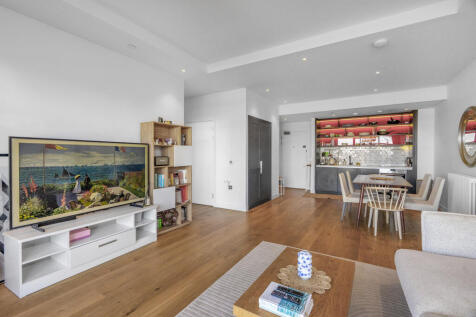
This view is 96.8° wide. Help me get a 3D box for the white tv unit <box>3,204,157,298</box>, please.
[{"bbox_3d":[-1.675,0.940,2.499,0.400,0.486,1.400,1,1,30],"label":"white tv unit"}]

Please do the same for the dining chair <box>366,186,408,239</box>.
[{"bbox_3d":[2.297,0.809,3.342,0.520,0.745,0.510,0,1,24],"label":"dining chair"}]

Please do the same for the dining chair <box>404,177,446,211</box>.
[{"bbox_3d":[2.908,0.742,3.466,0.590,0.880,0.470,1,1,32],"label":"dining chair"}]

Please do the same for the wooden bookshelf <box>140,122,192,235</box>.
[{"bbox_3d":[-1.171,0.307,3.575,0.300,1.725,0.820,1,1,30],"label":"wooden bookshelf"}]

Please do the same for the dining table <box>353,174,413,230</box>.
[{"bbox_3d":[2.765,0.795,4.117,0.830,0.755,1.520,1,1,33],"label":"dining table"}]

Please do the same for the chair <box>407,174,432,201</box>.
[{"bbox_3d":[3.206,0.736,3.999,0.580,0.880,0.470,1,1,32],"label":"chair"}]

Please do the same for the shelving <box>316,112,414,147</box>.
[{"bbox_3d":[3.681,-0.779,6.353,2.420,0.870,0.450,1,1,30],"label":"shelving"}]

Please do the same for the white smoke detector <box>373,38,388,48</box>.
[{"bbox_3d":[1.814,-1.457,2.679,0.140,0.050,0.140,0,1,29],"label":"white smoke detector"}]

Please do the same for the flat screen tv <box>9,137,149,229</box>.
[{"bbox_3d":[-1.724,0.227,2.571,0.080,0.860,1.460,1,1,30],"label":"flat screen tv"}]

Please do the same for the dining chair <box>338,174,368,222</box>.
[{"bbox_3d":[2.258,0.734,3.959,0.570,0.880,0.470,1,1,37],"label":"dining chair"}]

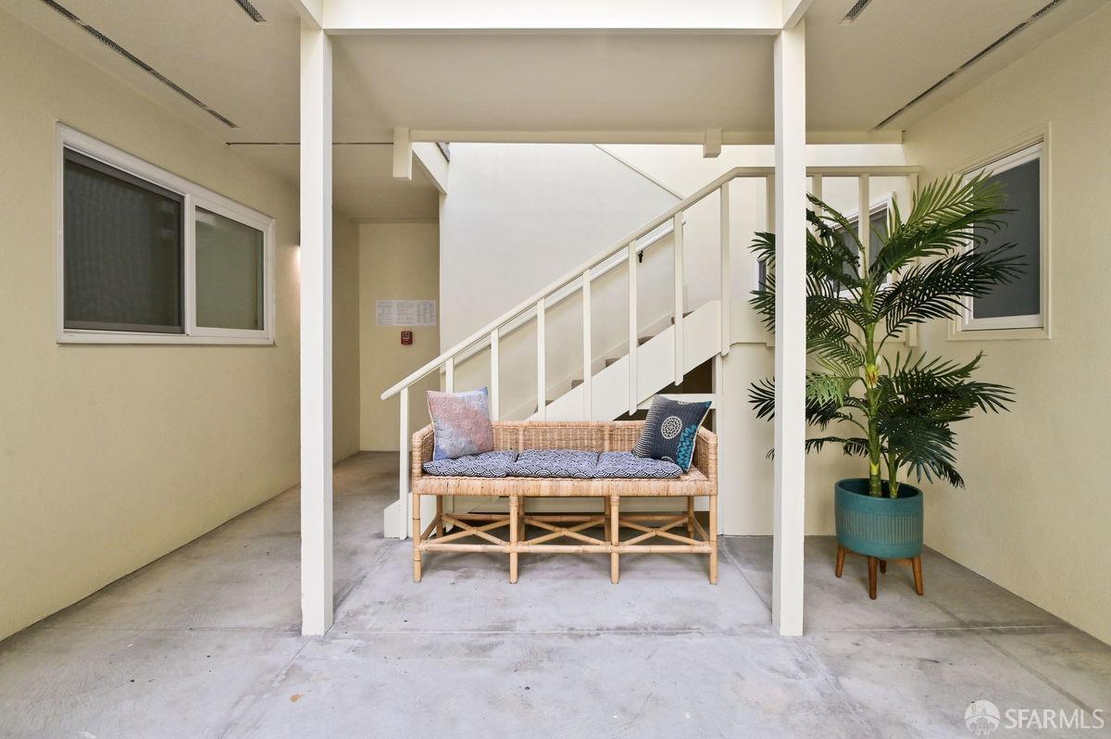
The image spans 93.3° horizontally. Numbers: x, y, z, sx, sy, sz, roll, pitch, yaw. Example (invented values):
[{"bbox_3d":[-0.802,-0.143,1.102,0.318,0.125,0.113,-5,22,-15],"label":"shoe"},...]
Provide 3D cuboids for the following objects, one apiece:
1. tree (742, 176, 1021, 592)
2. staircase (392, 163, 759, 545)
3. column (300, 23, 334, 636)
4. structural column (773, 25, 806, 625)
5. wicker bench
[{"bbox_3d":[1.535,0.076,2.510,1.160,1.930,1.050,0,1,0],"label":"tree"},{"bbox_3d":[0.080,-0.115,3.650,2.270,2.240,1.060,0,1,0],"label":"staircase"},{"bbox_3d":[-0.974,-0.149,2.145,0.089,2.440,0.089,0,1,0],"label":"column"},{"bbox_3d":[0.952,-0.149,2.145,0.089,2.440,0.089,0,1,0],"label":"structural column"},{"bbox_3d":[0.047,0.671,2.810,1.510,0.735,0.510,0,1,1],"label":"wicker bench"}]

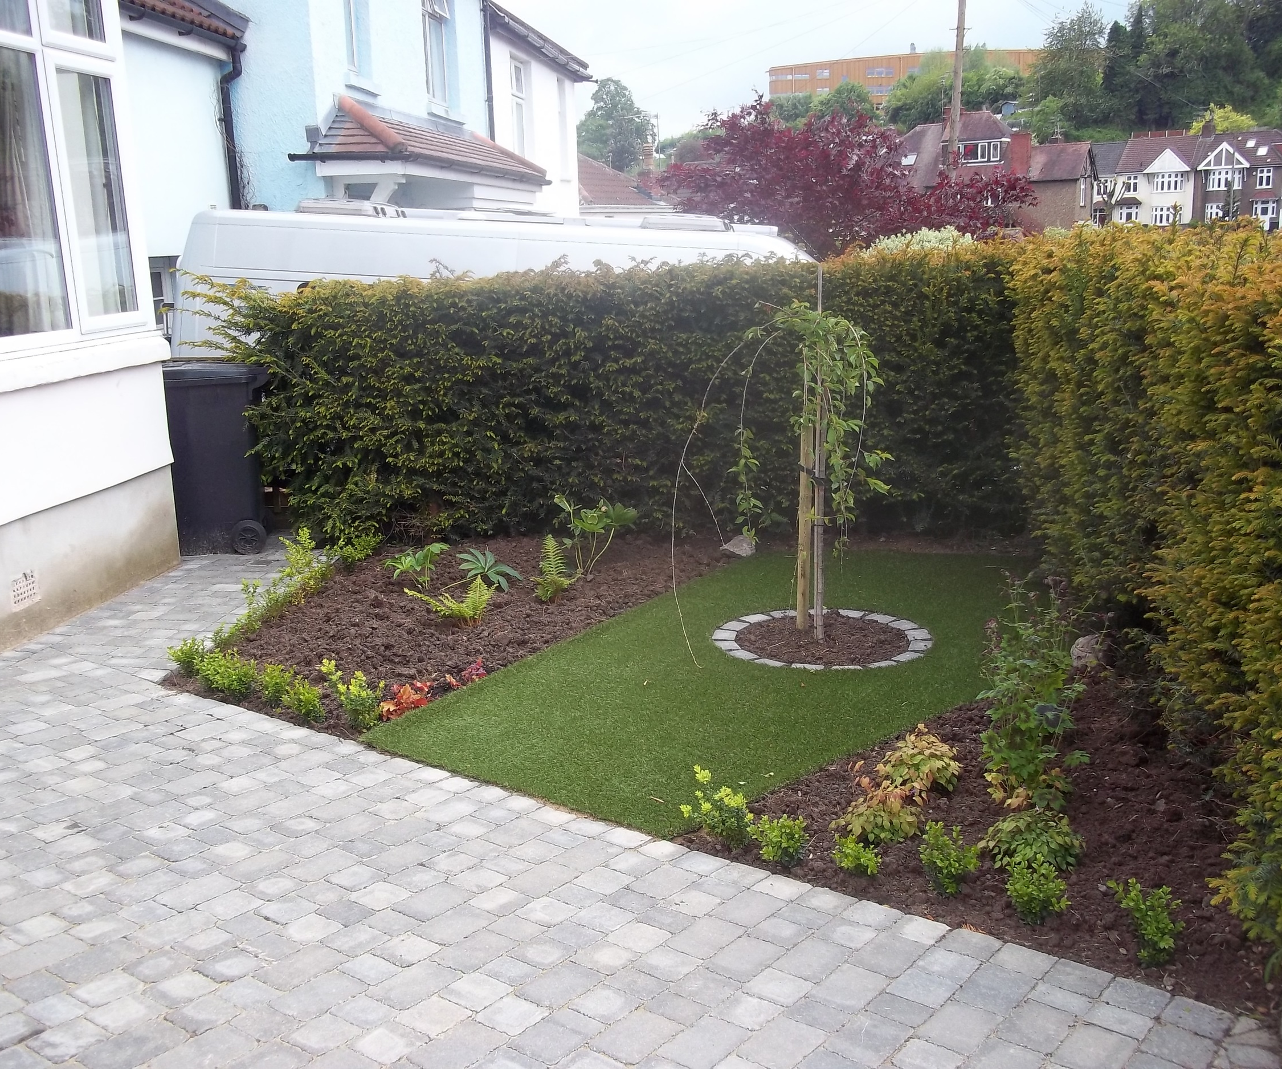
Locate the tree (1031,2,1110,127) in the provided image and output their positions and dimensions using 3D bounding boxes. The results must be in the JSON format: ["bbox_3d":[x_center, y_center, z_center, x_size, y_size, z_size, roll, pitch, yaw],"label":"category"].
[{"bbox_3d":[39.797,-43.096,122.000,7.300,12.200,7.000,2,14,17],"label":"tree"}]

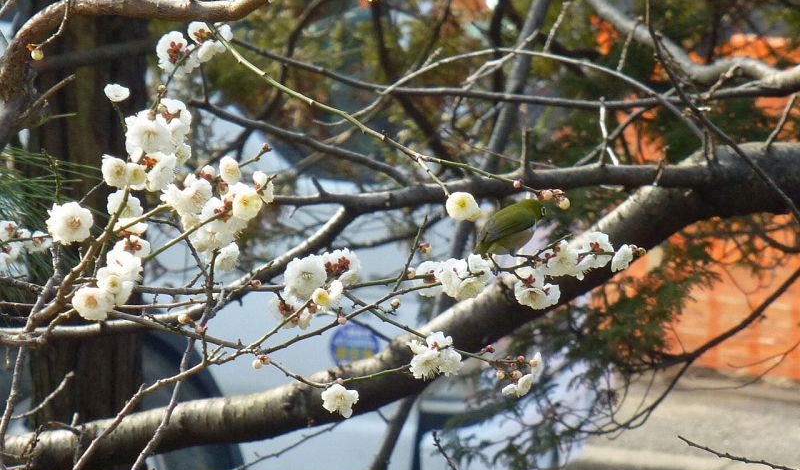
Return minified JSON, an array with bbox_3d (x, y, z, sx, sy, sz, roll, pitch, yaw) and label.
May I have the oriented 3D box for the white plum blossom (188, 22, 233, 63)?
[{"bbox_3d":[-0.157,-0.160,5.550,0.035,0.034,0.020,0,12,-12],"label":"white plum blossom"}]

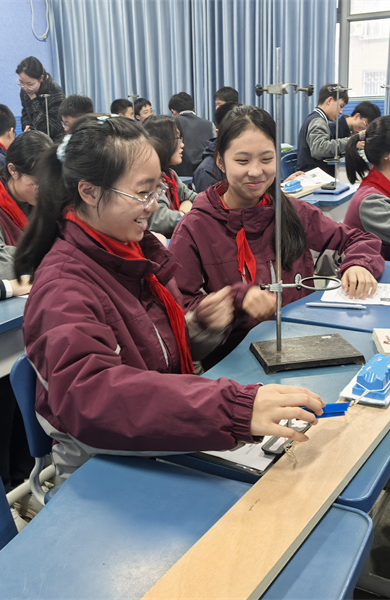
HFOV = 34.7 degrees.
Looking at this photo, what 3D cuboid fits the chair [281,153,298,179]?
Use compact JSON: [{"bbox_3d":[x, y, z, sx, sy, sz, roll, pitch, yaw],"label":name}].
[{"bbox_3d":[0.875,-0.737,4.953,0.450,0.790,0.400,7,20,25],"label":"chair"}]

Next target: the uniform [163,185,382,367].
[{"bbox_3d":[0.191,-0.050,1.725,0.540,0.560,0.380,-7,19,-14],"label":"uniform"}]

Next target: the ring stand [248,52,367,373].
[{"bbox_3d":[0.216,-0.162,1.182,0.210,0.600,0.140,-7,19,-13],"label":"ring stand"}]

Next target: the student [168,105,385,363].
[{"bbox_3d":[0.223,0.118,1.685,0.540,1.235,0.560,-16,22,-35],"label":"student"}]

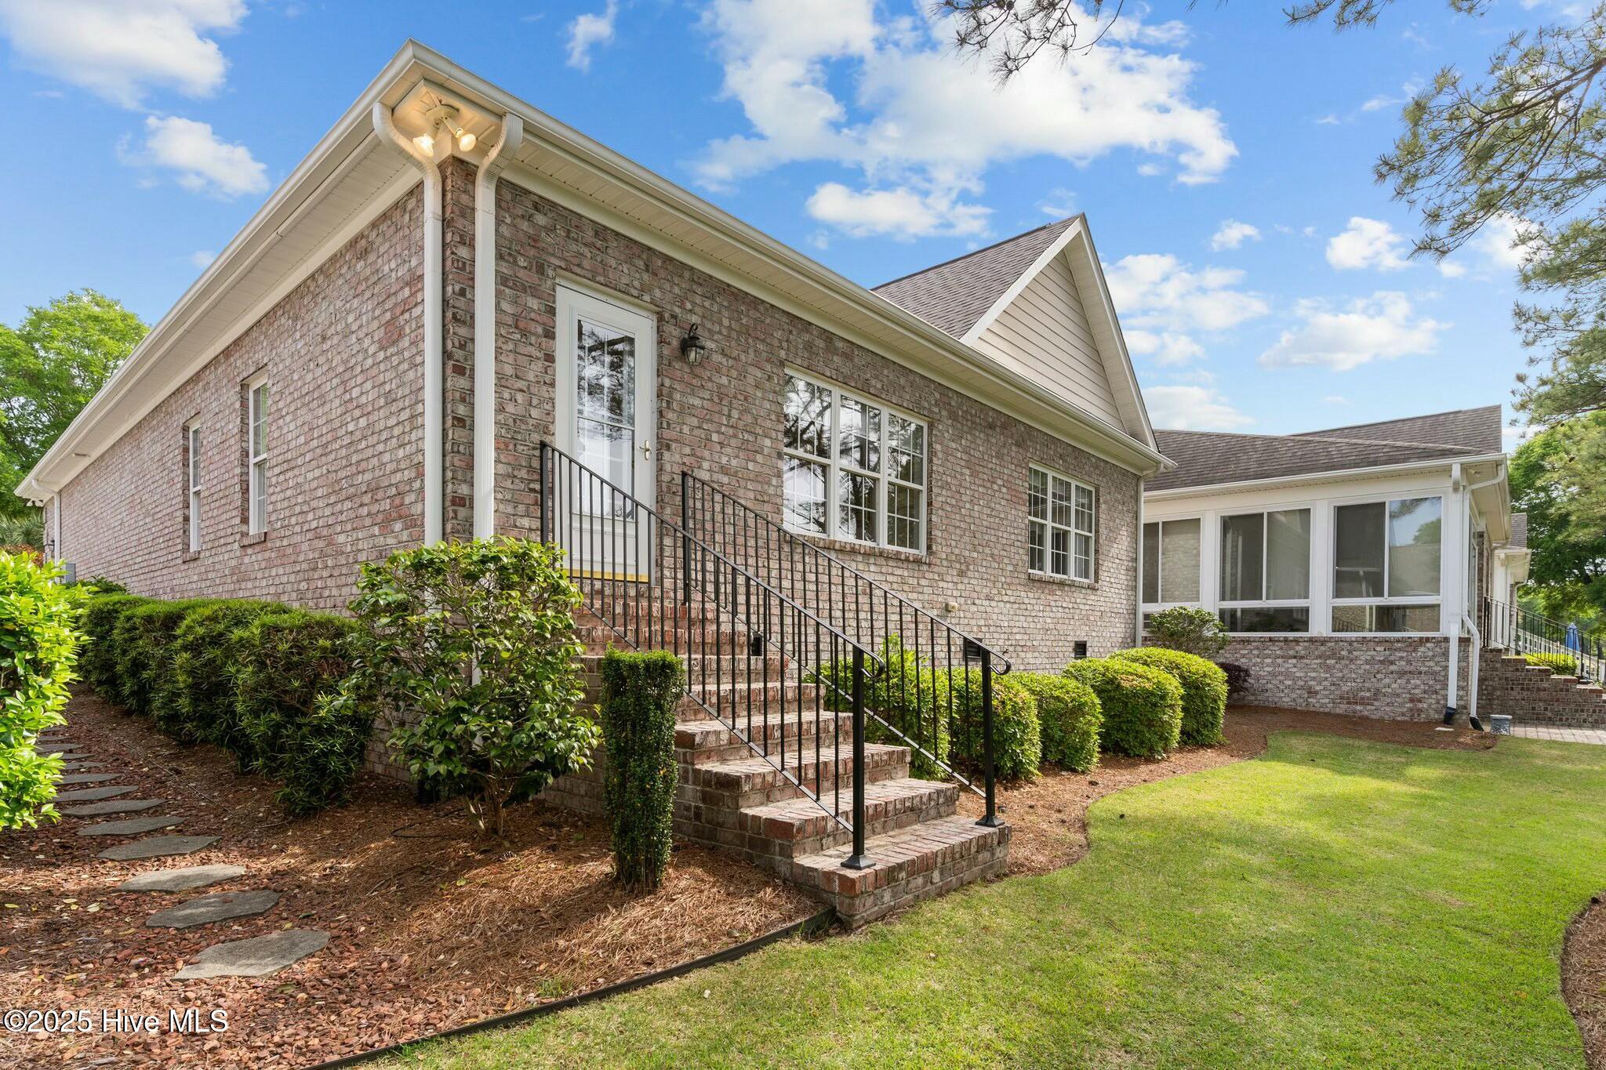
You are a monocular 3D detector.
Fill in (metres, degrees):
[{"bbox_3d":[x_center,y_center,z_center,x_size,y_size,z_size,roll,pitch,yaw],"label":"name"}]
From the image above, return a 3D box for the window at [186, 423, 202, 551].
[{"bbox_3d":[-6.840,-0.550,8.500,0.760,1.460,0.120,-5,-8,40],"label":"window"}]

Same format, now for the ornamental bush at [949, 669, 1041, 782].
[{"bbox_3d":[1.750,1.750,7.100,0.950,0.950,0.950,-5,-8,41],"label":"ornamental bush"}]

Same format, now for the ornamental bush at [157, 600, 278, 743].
[{"bbox_3d":[-4.880,1.150,6.370,0.950,1.150,0.800,-5,-8,40],"label":"ornamental bush"}]

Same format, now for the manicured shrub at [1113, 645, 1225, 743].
[{"bbox_3d":[4.400,1.920,9.130,1.250,1.140,1.300,-3,-5,43],"label":"manicured shrub"}]

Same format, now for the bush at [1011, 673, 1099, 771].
[{"bbox_3d":[2.370,1.760,7.300,1.050,0.920,1.050,-3,-5,43],"label":"bush"}]

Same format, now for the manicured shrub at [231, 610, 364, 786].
[{"bbox_3d":[-3.480,1.140,5.170,0.850,1.100,0.800,-5,-8,40],"label":"manicured shrub"}]

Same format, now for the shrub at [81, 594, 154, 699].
[{"bbox_3d":[-6.900,1.100,7.750,1.000,1.050,0.920,-3,-5,40],"label":"shrub"}]

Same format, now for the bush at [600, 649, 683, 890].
[{"bbox_3d":[-0.667,0.965,3.130,0.330,1.000,0.330,1,-6,0],"label":"bush"}]

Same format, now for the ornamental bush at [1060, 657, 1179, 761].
[{"bbox_3d":[3.430,1.830,8.120,1.180,1.030,1.220,-3,-5,43],"label":"ornamental bush"}]

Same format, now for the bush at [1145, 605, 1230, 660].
[{"bbox_3d":[5.970,1.930,11.800,1.250,1.600,1.250,-3,-5,43],"label":"bush"}]

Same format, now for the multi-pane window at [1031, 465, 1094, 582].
[{"bbox_3d":[3.660,-0.120,10.620,0.120,1.460,2.040,-5,-9,43],"label":"multi-pane window"}]

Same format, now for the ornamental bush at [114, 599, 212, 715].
[{"bbox_3d":[-5.720,1.090,6.900,1.000,0.920,0.850,-4,-6,39],"label":"ornamental bush"}]

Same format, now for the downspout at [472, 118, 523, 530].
[{"bbox_3d":[-1.890,-0.550,4.700,0.400,4.000,0.110,-3,-5,43],"label":"downspout"}]

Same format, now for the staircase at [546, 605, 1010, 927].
[{"bbox_3d":[-0.470,1.020,4.350,2.870,1.410,1.220,-5,-8,41],"label":"staircase"}]

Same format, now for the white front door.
[{"bbox_3d":[-1.450,-0.690,5.550,0.090,2.060,0.850,-3,-5,43],"label":"white front door"}]

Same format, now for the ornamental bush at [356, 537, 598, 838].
[{"bbox_3d":[-1.640,0.780,3.850,1.080,1.480,1.180,-5,-8,41],"label":"ornamental bush"}]

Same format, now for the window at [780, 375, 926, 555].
[{"bbox_3d":[0.590,-0.640,7.480,0.120,1.460,2.180,-5,-9,43],"label":"window"}]

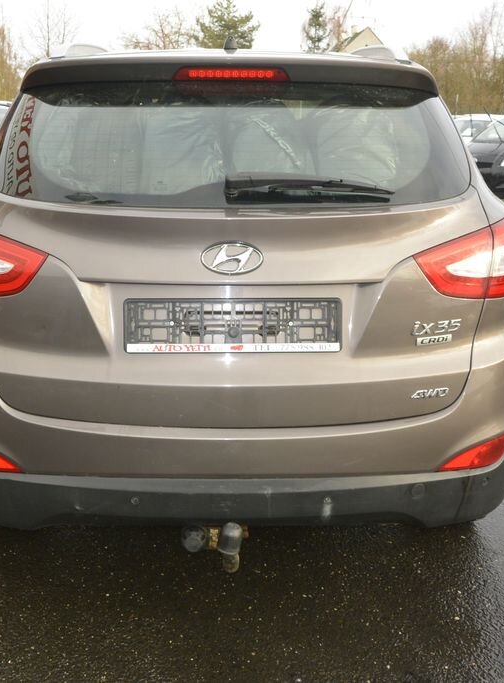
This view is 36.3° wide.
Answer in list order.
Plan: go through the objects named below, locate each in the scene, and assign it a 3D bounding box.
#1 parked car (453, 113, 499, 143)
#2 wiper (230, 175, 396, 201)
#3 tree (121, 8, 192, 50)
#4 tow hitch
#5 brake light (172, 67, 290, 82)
[{"bbox_3d":[5.294,-4.569,18.201,3.900,1.500,1.700,-13,21,-38],"label":"parked car"},{"bbox_3d":[0.144,-0.391,1.964,0.430,0.075,0.070,0,16,-2],"label":"wiper"},{"bbox_3d":[-5.170,-14.581,42.624,4.200,7.100,4.200,0,16,0],"label":"tree"},{"bbox_3d":[-0.098,0.508,1.980,0.165,0.130,0.180,0,16,-2],"label":"tow hitch"},{"bbox_3d":[-0.055,-0.694,1.996,0.295,0.045,0.050,0,16,-2],"label":"brake light"}]

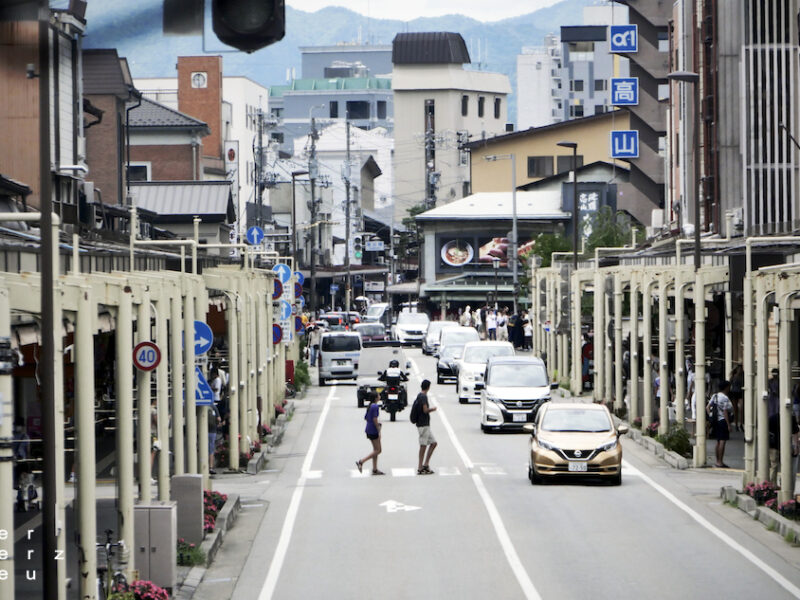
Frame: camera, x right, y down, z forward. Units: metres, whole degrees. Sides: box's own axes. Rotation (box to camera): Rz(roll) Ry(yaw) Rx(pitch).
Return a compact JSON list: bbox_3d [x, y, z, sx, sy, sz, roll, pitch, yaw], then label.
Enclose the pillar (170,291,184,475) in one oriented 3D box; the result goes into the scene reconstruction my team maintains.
[{"bbox_3d":[-3.300,1.497,78.500,0.145,3.337,0.145,-1,0,0],"label":"pillar"}]

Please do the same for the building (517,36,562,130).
[{"bbox_3d":[20.229,-19.377,748.000,8.000,36.000,12.000,0,0,0],"label":"building"}]

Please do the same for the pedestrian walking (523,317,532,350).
[{"bbox_3d":[6.340,1.681,262.000,0.380,1.700,0.500,0,0,30],"label":"pedestrian walking"}]

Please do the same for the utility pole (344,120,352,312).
[{"bbox_3d":[-3.238,-4.447,330.000,0.400,13.600,0.400,0,0,0],"label":"utility pole"}]

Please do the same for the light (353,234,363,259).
[{"bbox_3d":[-2.127,-2.666,265.000,0.430,1.200,0.330,-1,0,-2],"label":"light"}]

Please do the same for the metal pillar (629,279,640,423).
[{"bbox_3d":[5.838,1.293,131.000,0.220,3.620,0.220,-1,0,0],"label":"metal pillar"}]

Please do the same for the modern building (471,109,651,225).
[{"bbox_3d":[9.991,-4.700,328.000,11.600,13.800,13.000,0,0,0],"label":"modern building"}]

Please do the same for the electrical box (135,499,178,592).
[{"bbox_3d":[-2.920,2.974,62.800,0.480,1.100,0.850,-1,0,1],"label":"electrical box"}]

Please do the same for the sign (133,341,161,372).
[{"bbox_3d":[-3.317,0.747,69.200,0.385,0.385,0.040,0,0,3],"label":"sign"}]

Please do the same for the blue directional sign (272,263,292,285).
[{"bbox_3d":[-3.606,-0.794,161.000,0.600,0.623,0.050,-1,0,0],"label":"blue directional sign"}]

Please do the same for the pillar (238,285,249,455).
[{"bbox_3d":[-3.236,1.434,109.500,0.175,3.550,0.175,0,0,0],"label":"pillar"}]

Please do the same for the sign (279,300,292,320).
[{"bbox_3d":[-3.568,0.328,160.000,0.600,0.600,0.060,0,0,0],"label":"sign"}]

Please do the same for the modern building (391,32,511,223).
[{"bbox_3d":[3.673,-8.397,370.306,4.629,20.400,9.552,0,0,27],"label":"modern building"}]

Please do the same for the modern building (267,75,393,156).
[{"bbox_3d":[-4.281,-12.838,620.746,17.901,25.932,15.000,0,0,27],"label":"modern building"}]

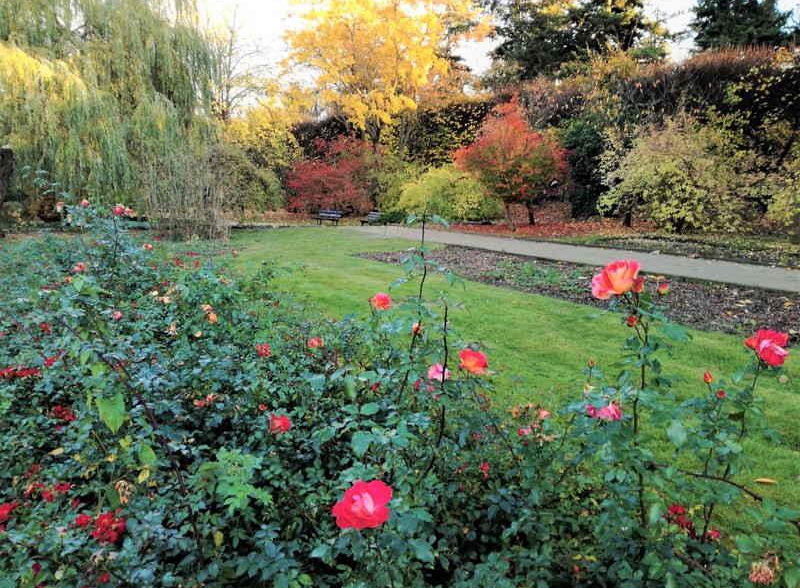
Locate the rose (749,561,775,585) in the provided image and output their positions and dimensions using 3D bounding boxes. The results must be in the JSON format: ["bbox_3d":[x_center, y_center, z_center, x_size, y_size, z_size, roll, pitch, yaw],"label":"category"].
[{"bbox_3d":[0.753,0.580,1.300,0.054,0.050,0.052,3,9,18],"label":"rose"}]

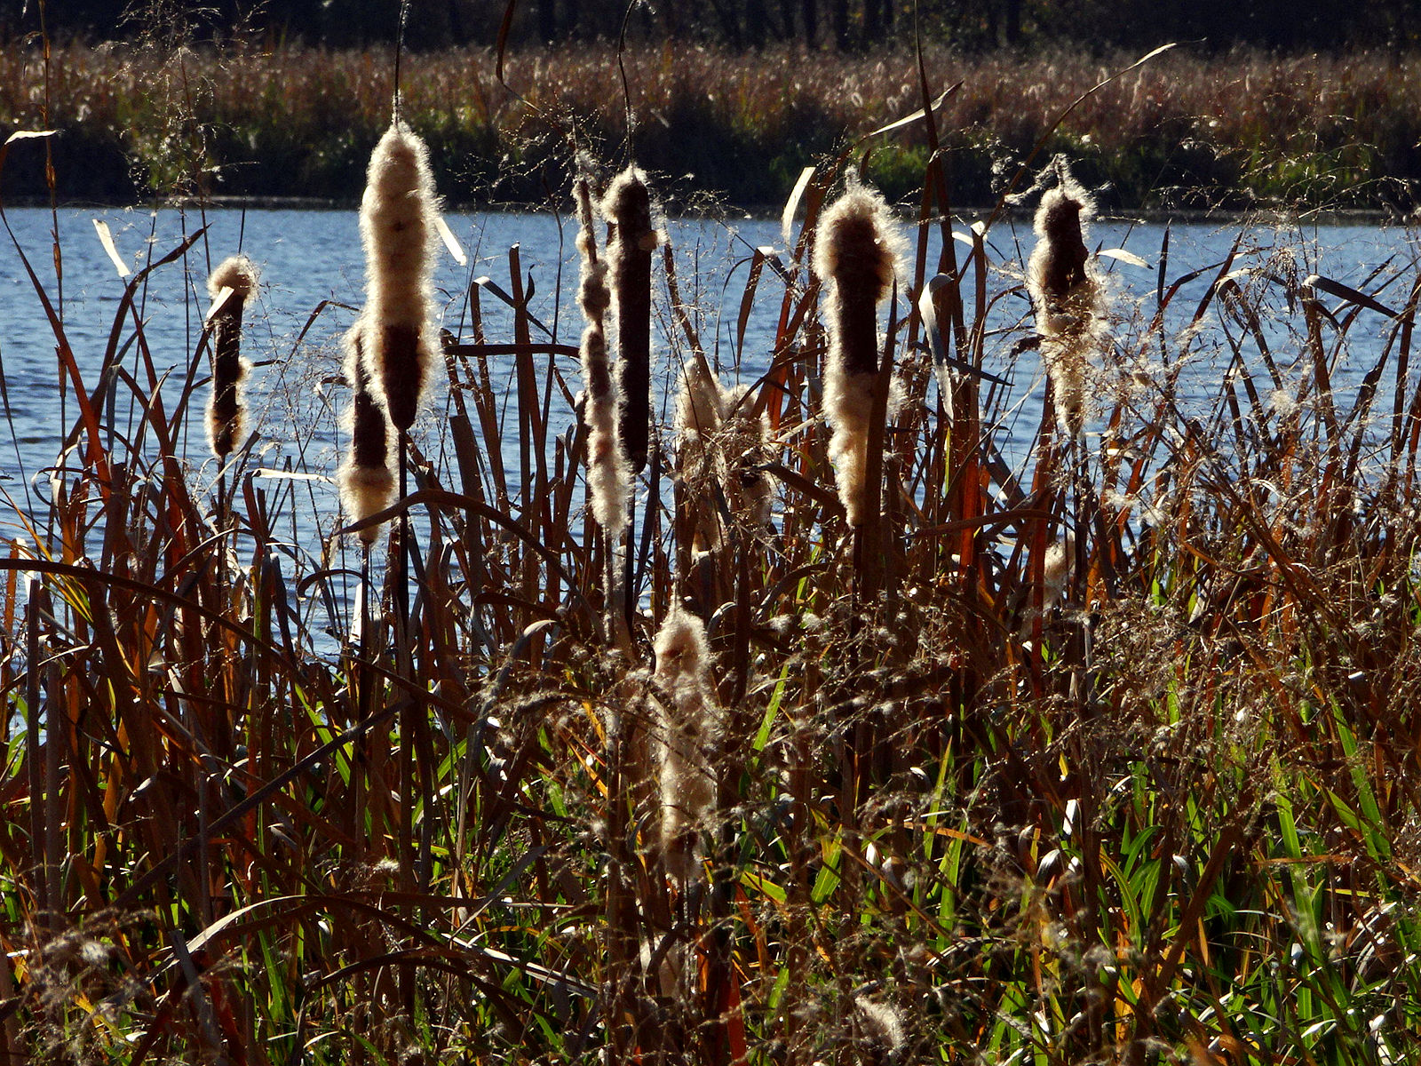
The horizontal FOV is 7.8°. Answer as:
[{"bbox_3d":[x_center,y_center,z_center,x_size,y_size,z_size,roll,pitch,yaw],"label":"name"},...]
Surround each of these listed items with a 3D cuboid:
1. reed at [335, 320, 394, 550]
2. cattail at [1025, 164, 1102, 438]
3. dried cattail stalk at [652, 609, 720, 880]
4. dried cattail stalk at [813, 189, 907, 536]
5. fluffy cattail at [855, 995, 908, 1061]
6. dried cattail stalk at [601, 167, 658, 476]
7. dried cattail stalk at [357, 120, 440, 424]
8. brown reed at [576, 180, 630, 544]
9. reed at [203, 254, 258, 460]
[{"bbox_3d":[-0.235,-0.068,7.100,0.038,0.154,0.038,-2,3,0],"label":"reed"},{"bbox_3d":[0.237,-0.155,7.000,0.048,0.183,0.048,-2,3,0],"label":"cattail"},{"bbox_3d":[-0.015,0.134,6.600,0.037,0.172,0.037,-2,3,0],"label":"dried cattail stalk"},{"bbox_3d":[0.097,-0.116,6.800,0.059,0.223,0.059,0,3,0],"label":"dried cattail stalk"},{"bbox_3d":[0.103,0.299,6.300,0.032,0.042,0.027,0,3,0],"label":"fluffy cattail"},{"bbox_3d":[-0.054,-0.140,6.900,0.032,0.205,0.032,-2,3,0],"label":"dried cattail stalk"},{"bbox_3d":[-0.201,-0.164,6.700,0.050,0.201,0.050,-1,3,0],"label":"dried cattail stalk"},{"bbox_3d":[-0.070,-0.114,6.800,0.024,0.235,0.024,-4,3,0],"label":"brown reed"},{"bbox_3d":[-0.345,-0.127,7.500,0.035,0.148,0.035,3,3,0],"label":"reed"}]

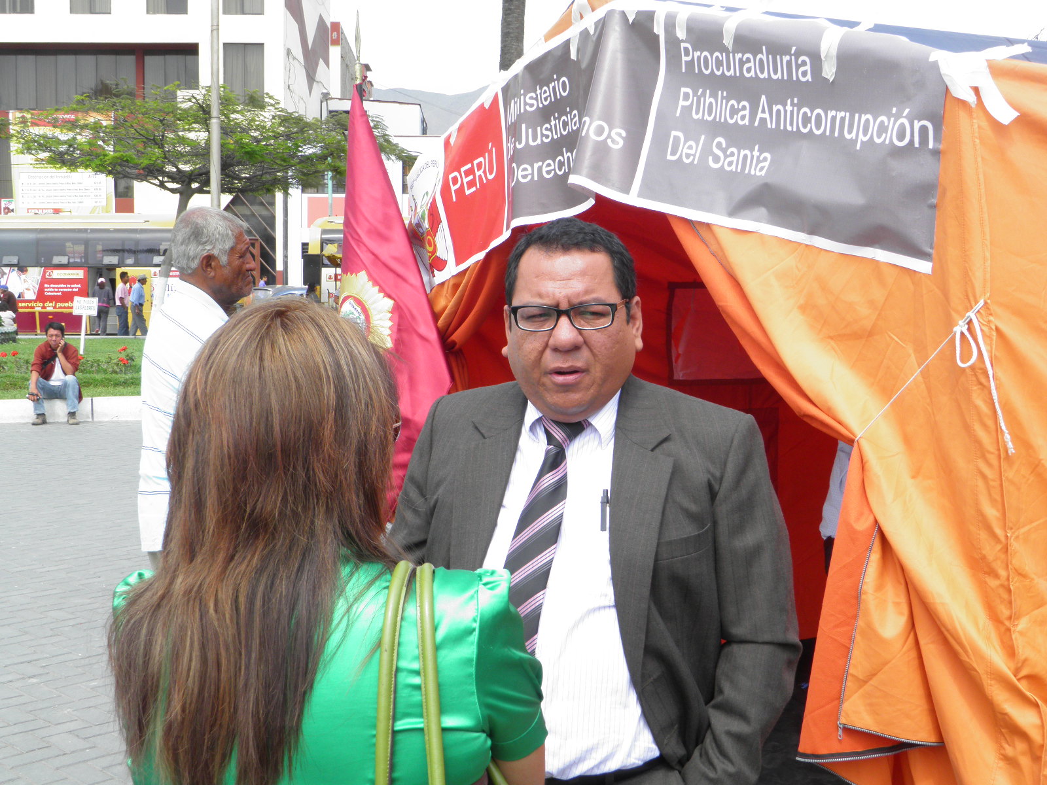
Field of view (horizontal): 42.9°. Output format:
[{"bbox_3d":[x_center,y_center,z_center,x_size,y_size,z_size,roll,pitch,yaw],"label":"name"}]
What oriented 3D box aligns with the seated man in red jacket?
[{"bbox_3d":[-4.768,-0.211,13.549,0.526,1.008,0.740,-1,5,-19],"label":"seated man in red jacket"}]

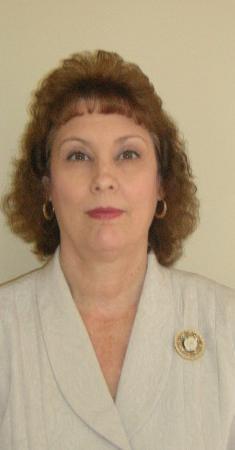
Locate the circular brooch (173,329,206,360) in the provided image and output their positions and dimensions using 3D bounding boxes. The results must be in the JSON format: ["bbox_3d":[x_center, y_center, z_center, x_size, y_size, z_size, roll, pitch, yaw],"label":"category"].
[{"bbox_3d":[0.092,0.153,1.235,0.040,0.040,0.010,0,-12,-7],"label":"circular brooch"}]

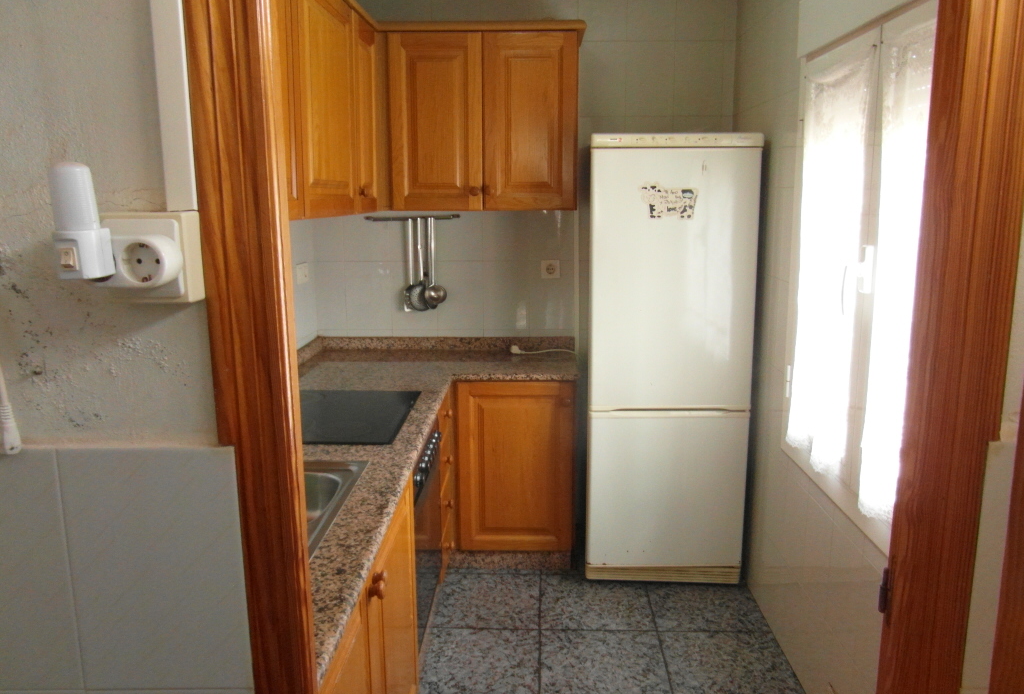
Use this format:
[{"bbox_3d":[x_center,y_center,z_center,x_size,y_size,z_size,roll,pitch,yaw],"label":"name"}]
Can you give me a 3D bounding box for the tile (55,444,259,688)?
[{"bbox_3d":[-0.406,0.257,0.821,0.203,0.298,0.012,0,10,2],"label":"tile"}]

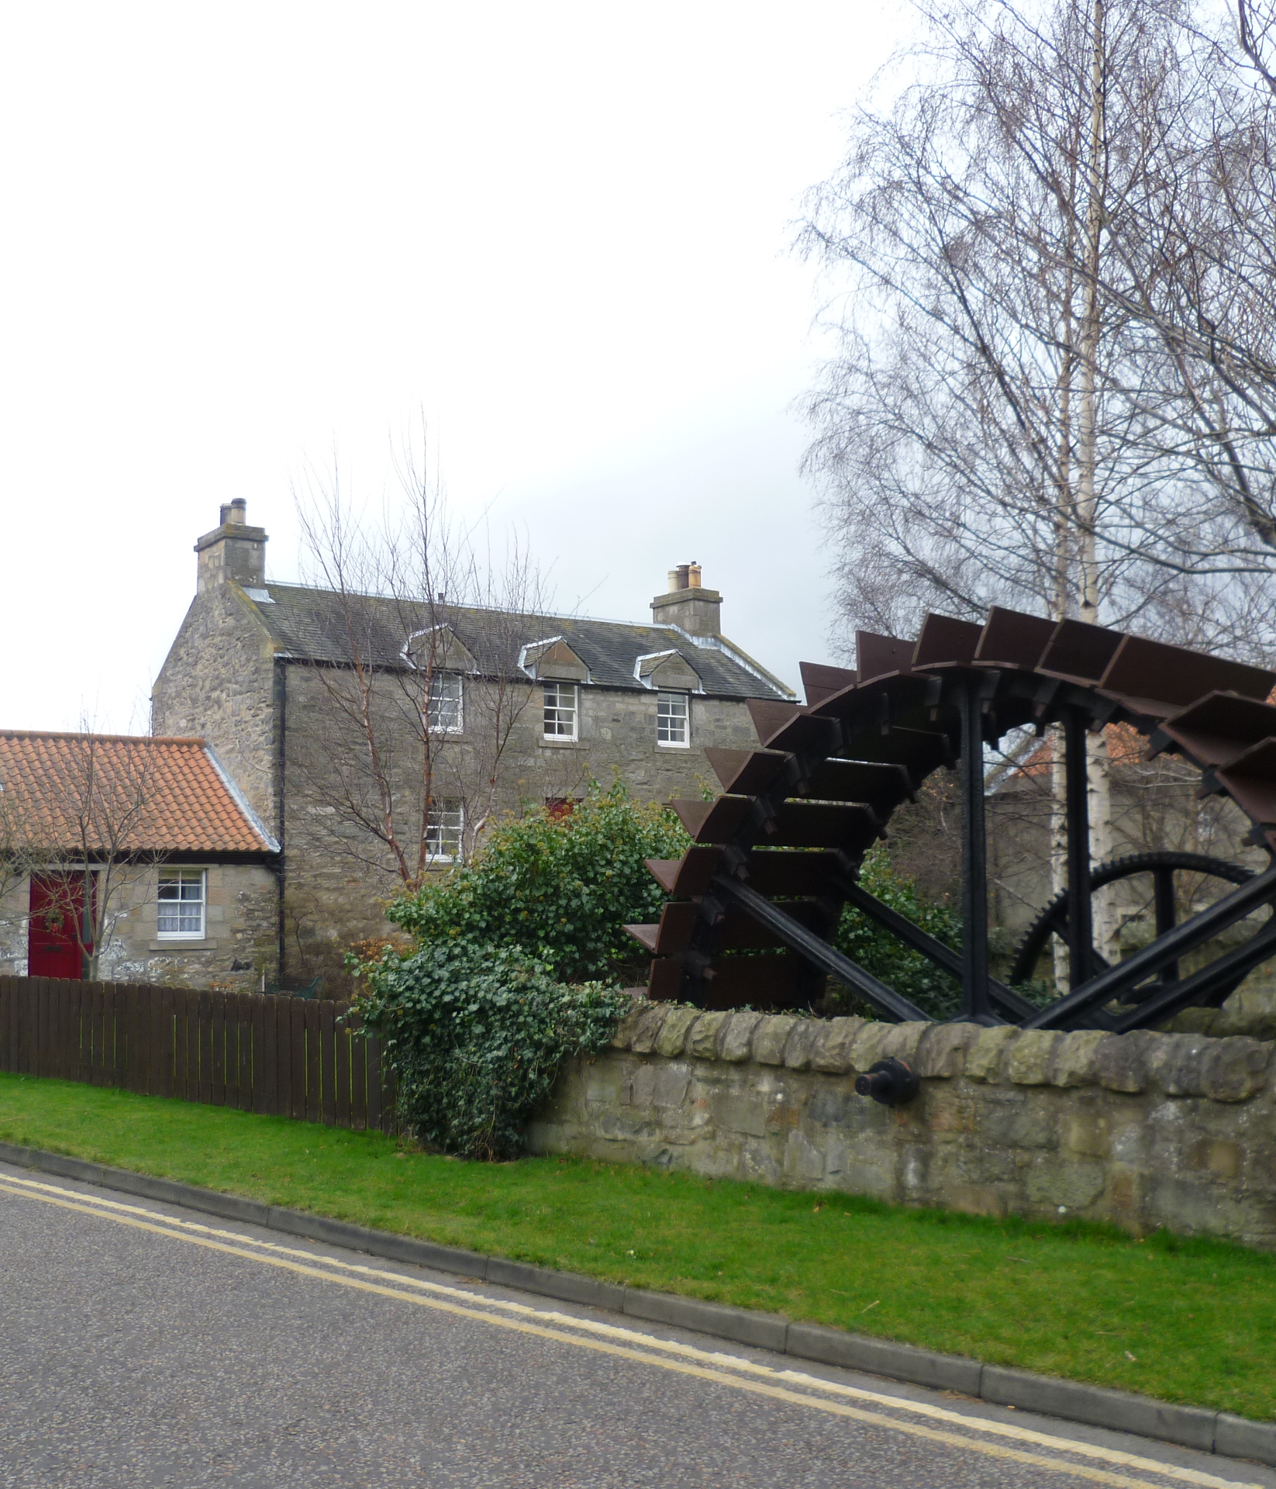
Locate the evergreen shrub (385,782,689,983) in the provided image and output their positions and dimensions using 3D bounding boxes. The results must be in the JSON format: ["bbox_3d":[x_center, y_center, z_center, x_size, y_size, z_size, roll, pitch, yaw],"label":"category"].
[{"bbox_3d":[-0.490,1.600,12.908,2.100,2.550,2.500,-5,-7,42],"label":"evergreen shrub"}]

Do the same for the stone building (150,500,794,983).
[{"bbox_3d":[-3.354,0.127,34.827,12.500,9.400,6.500,3,-6,-36],"label":"stone building"}]

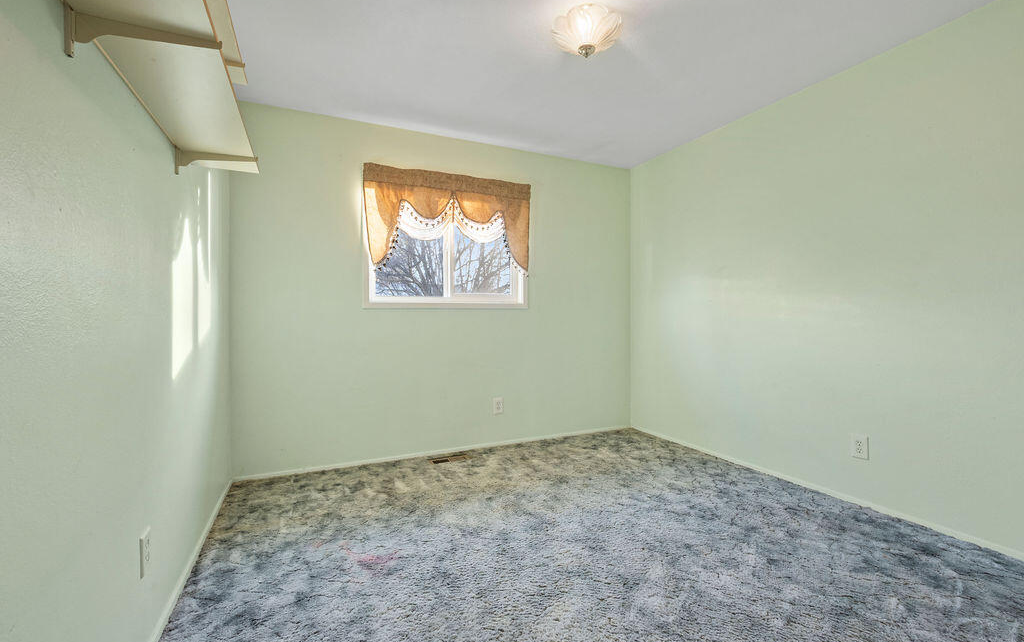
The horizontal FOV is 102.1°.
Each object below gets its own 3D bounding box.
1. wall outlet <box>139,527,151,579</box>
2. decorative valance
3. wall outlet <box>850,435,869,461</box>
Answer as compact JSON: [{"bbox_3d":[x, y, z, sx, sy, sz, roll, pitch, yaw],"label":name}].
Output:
[{"bbox_3d":[-1.096,0.693,1.244,0.009,0.121,0.075,0,1,-26],"label":"wall outlet"},{"bbox_3d":[-0.446,-0.737,3.177,1.312,0.759,0.080,0,1,-24],"label":"decorative valance"},{"bbox_3d":[1.918,0.695,2.288,0.009,0.123,0.077,0,1,-26],"label":"wall outlet"}]

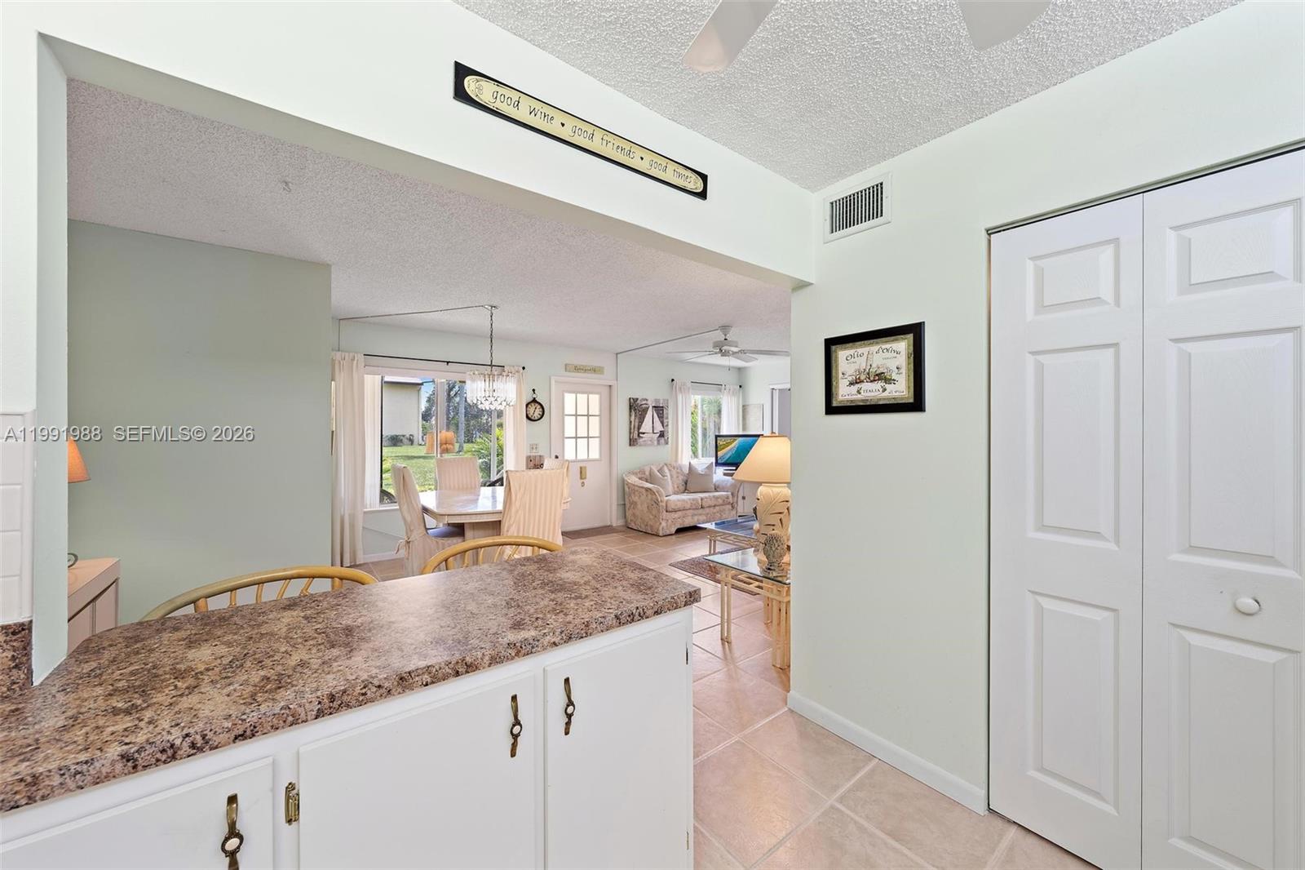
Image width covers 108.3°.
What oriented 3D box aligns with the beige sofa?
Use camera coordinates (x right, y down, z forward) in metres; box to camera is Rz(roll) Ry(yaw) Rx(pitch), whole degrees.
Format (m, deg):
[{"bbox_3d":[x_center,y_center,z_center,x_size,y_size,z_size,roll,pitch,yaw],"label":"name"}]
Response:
[{"bbox_3d":[0.496,0.881,6.927,1.650,0.880,0.840,0,0,-37],"label":"beige sofa"}]

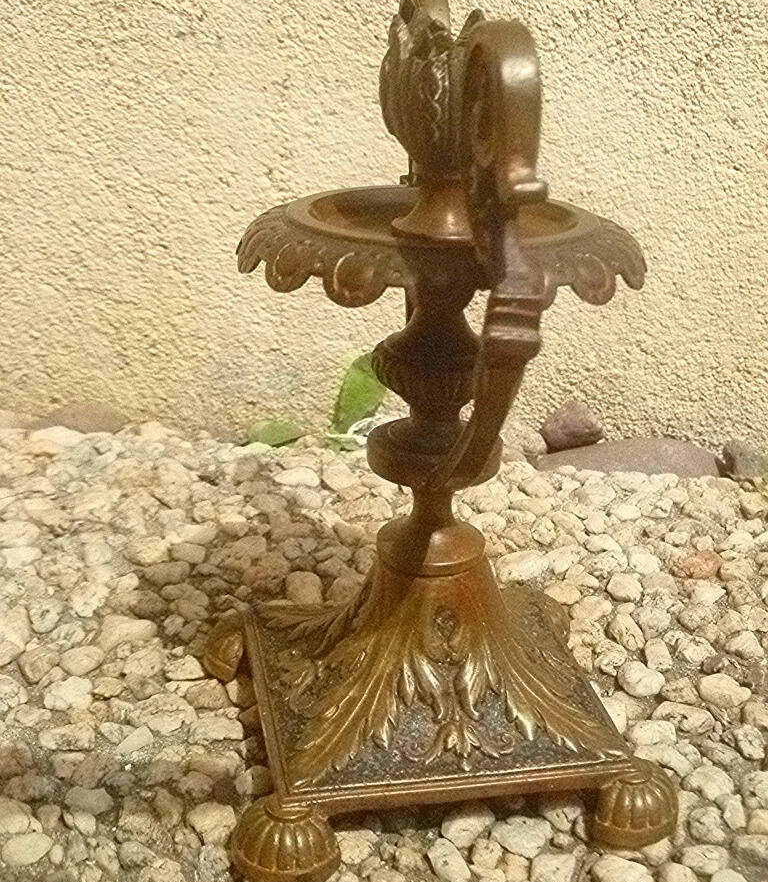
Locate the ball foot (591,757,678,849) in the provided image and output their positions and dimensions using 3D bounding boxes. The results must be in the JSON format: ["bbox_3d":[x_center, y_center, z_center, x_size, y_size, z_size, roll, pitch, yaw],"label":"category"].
[{"bbox_3d":[0.073,0.106,0.354,0.025,0.023,0.025,-3,23,-11],"label":"ball foot"}]

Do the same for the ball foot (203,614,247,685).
[{"bbox_3d":[-0.048,0.073,0.429,0.028,0.023,0.028,-3,23,-11],"label":"ball foot"}]

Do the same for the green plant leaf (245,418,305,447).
[{"bbox_3d":[-0.058,-0.004,0.639,0.030,0.014,0.014,5,23,9],"label":"green plant leaf"}]

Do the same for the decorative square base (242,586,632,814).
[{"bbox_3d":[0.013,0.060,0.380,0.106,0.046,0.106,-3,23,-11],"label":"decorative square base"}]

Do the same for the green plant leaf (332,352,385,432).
[{"bbox_3d":[-0.012,-0.025,0.635,0.030,0.043,0.013,5,23,9],"label":"green plant leaf"}]

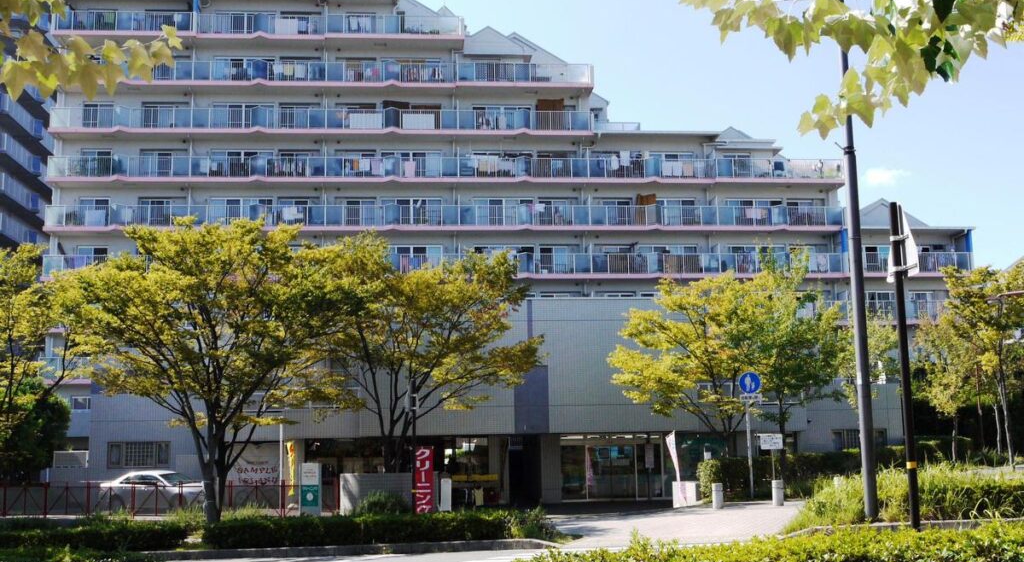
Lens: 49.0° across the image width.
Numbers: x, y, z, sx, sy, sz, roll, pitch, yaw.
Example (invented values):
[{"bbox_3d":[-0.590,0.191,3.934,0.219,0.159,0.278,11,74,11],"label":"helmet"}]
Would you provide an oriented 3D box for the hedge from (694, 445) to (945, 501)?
[{"bbox_3d":[9.386,5.954,33.954,8.200,1.450,1.300,0,-9,-8],"label":"hedge"}]

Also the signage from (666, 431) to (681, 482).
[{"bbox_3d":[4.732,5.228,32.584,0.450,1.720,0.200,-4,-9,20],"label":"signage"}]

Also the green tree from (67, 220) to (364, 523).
[{"bbox_3d":[-6.721,2.135,25.473,6.760,7.210,6.760,-1,-9,0],"label":"green tree"}]

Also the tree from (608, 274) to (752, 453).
[{"bbox_3d":[5.562,3.449,36.907,4.740,7.480,4.740,-1,-9,0],"label":"tree"}]

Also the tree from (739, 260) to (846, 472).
[{"bbox_3d":[8.375,2.818,33.463,3.100,7.380,3.100,-1,-9,0],"label":"tree"}]

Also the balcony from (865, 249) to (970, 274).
[{"bbox_3d":[23.411,-0.962,66.276,6.690,1.500,1.700,0,-9,-4],"label":"balcony"}]

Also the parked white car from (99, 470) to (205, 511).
[{"bbox_3d":[-12.439,7.383,39.333,4.600,1.450,1.740,-3,-9,15],"label":"parked white car"}]

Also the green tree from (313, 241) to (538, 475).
[{"bbox_3d":[-2.602,2.826,33.462,7.040,8.140,7.040,-1,-9,0],"label":"green tree"}]

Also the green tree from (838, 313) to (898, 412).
[{"bbox_3d":[12.998,4.291,40.824,2.260,6.260,2.260,-1,-9,0],"label":"green tree"}]

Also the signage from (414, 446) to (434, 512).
[{"bbox_3d":[-2.121,4.938,27.569,0.440,1.690,0.060,-1,-9,-3],"label":"signage"}]

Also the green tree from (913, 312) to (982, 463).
[{"bbox_3d":[17.860,4.492,45.853,2.860,6.540,2.860,-1,-9,0],"label":"green tree"}]

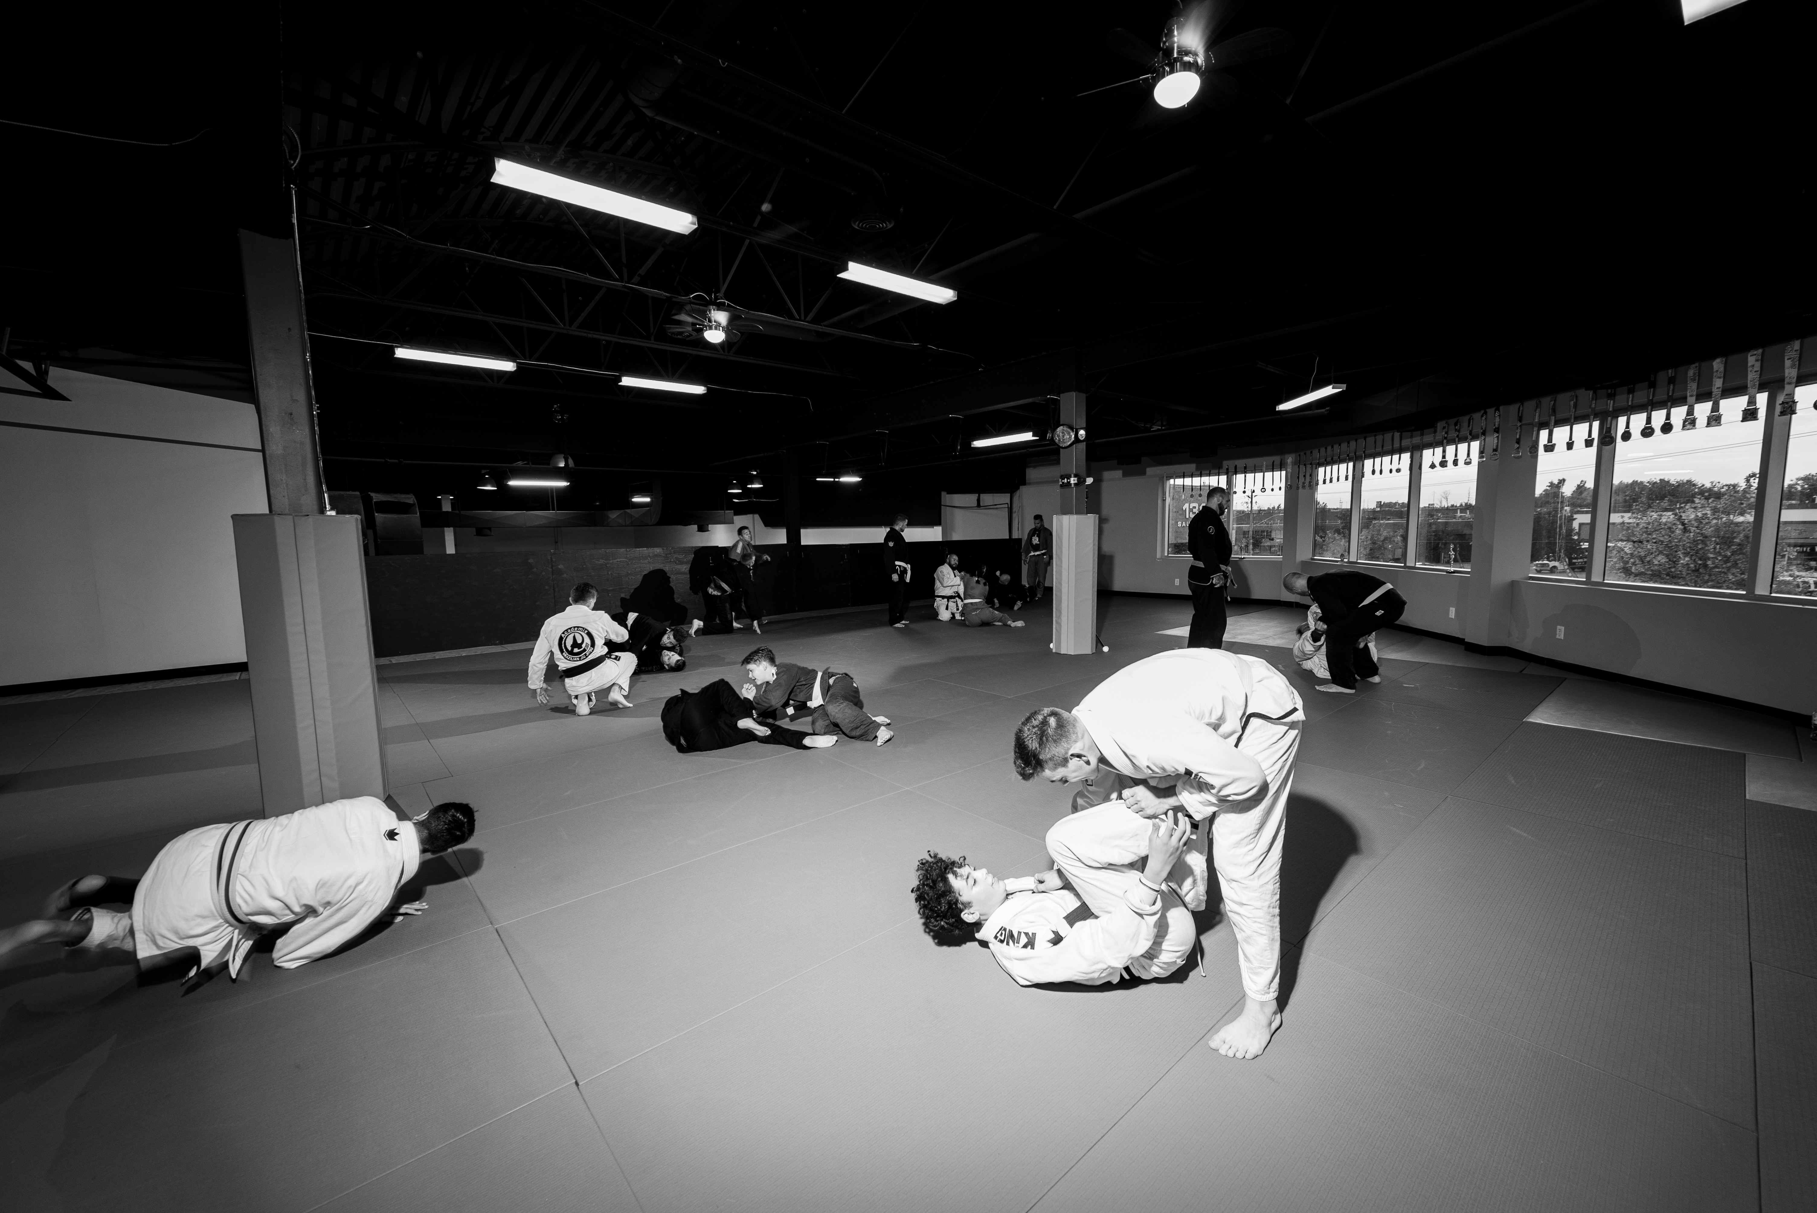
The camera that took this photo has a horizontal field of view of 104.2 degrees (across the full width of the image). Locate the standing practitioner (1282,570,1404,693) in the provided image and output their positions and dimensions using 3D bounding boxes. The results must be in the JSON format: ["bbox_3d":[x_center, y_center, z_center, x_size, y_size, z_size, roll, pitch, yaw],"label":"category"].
[{"bbox_3d":[3.832,0.192,6.207,0.960,1.000,0.600,3,7,33],"label":"standing practitioner"}]

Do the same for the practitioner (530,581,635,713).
[{"bbox_3d":[-2.730,0.323,6.080,0.840,1.040,0.740,-2,6,-12],"label":"practitioner"}]

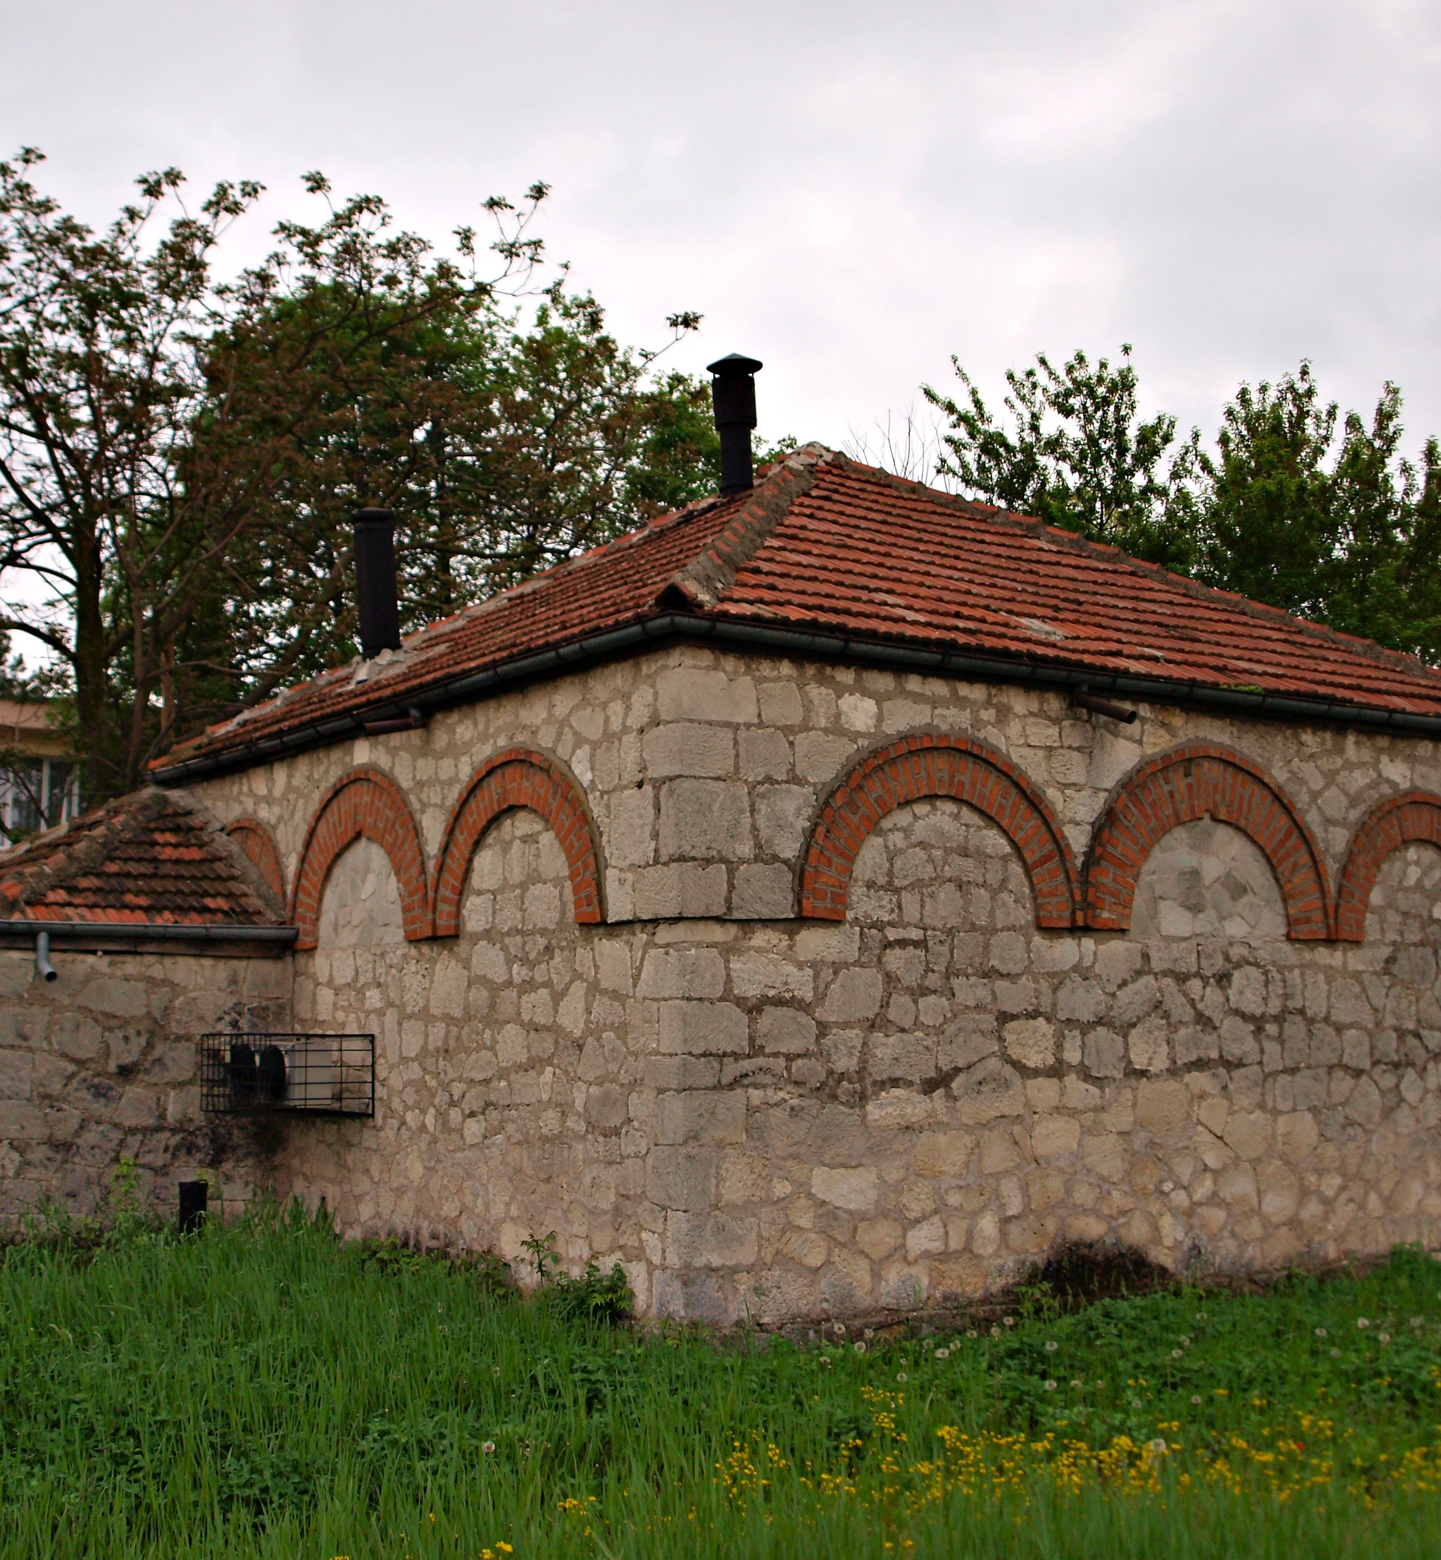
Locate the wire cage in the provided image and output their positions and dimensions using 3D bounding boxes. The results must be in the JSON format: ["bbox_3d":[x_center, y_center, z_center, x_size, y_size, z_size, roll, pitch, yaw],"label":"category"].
[{"bbox_3d":[-3.080,2.087,12.756,0.742,0.548,1.284,6,-10,-36],"label":"wire cage"}]

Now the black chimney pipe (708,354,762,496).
[{"bbox_3d":[0.138,-3.058,15.484,0.475,1.255,0.475,-1,-8,0],"label":"black chimney pipe"}]

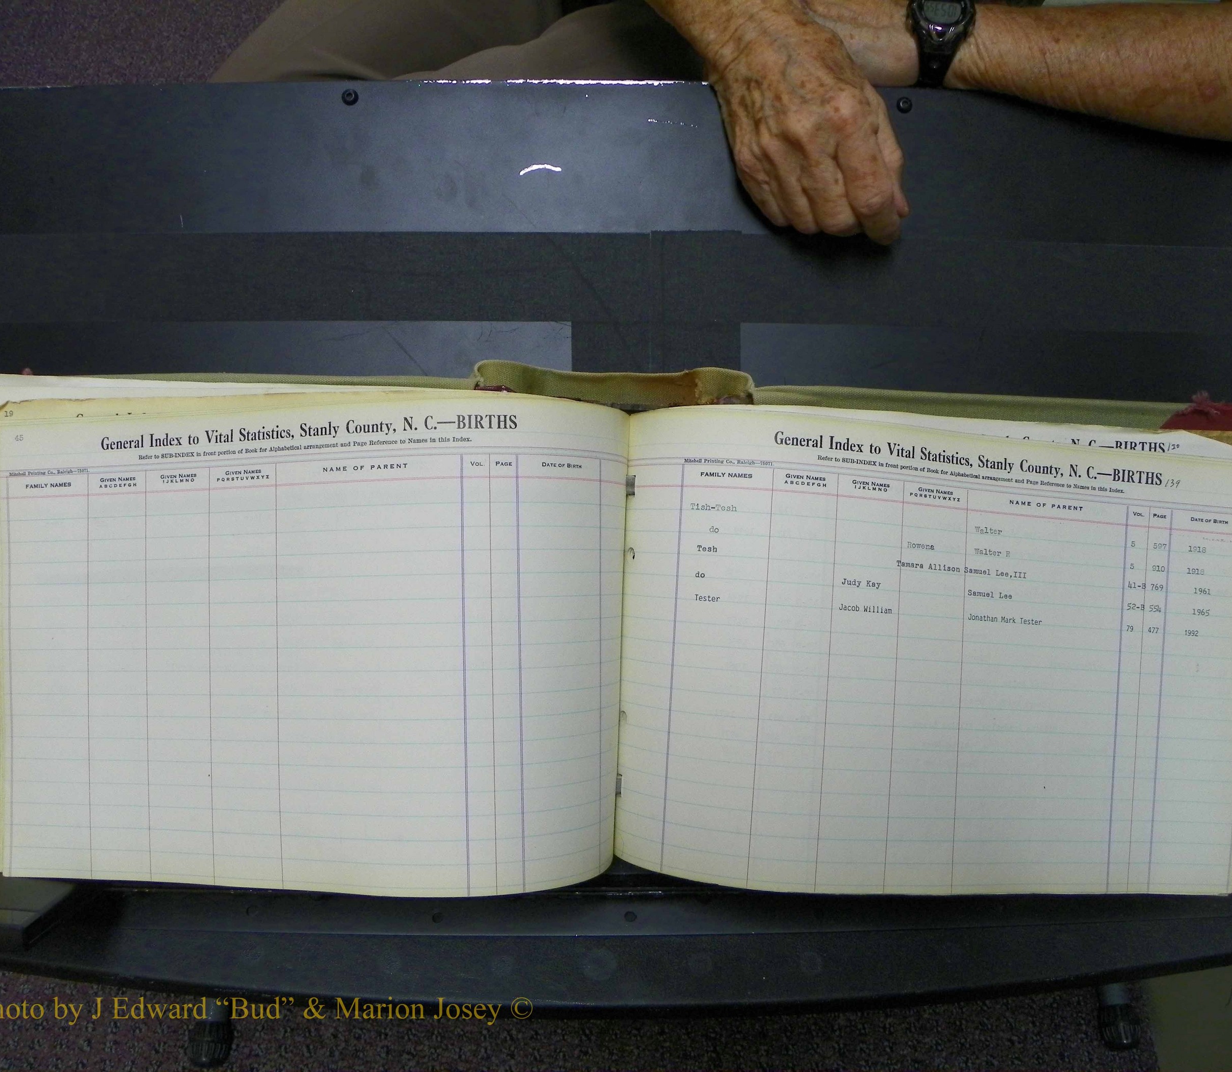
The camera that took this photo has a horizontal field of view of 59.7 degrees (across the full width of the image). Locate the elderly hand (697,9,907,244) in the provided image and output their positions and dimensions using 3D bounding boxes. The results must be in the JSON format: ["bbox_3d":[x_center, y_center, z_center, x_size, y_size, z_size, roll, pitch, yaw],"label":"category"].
[{"bbox_3d":[0.101,-0.216,0.568,0.087,0.070,0.142,-27,89,-1],"label":"elderly hand"}]

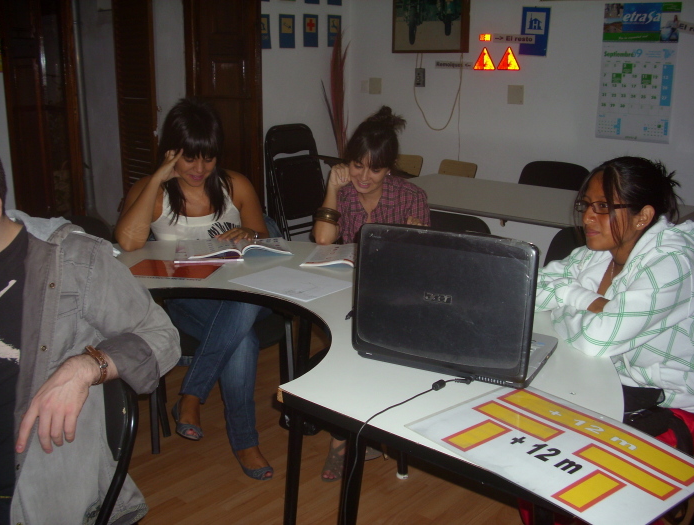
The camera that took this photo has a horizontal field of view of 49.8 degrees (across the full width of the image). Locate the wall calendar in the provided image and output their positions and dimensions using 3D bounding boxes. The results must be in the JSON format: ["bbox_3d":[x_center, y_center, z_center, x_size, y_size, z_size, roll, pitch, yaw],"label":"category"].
[{"bbox_3d":[1.472,-0.959,3.784,0.385,0.675,0.010,14,19,41],"label":"wall calendar"}]

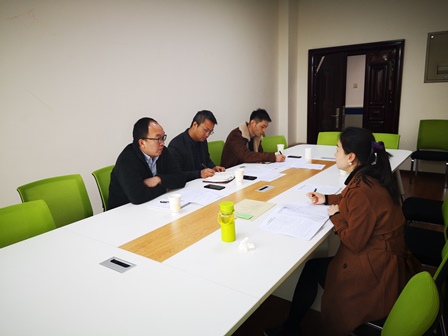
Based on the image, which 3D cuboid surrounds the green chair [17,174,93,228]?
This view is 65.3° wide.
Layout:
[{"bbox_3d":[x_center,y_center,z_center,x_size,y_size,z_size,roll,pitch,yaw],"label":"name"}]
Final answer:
[{"bbox_3d":[-0.983,0.544,2.375,0.580,0.900,0.490,7,15,35],"label":"green chair"}]

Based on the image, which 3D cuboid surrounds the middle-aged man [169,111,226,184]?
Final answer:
[{"bbox_3d":[-0.162,0.134,3.150,0.740,1.286,0.540,7,15,36],"label":"middle-aged man"}]

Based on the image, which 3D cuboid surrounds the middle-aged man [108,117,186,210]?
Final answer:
[{"bbox_3d":[-0.559,0.269,2.620,0.740,1.284,0.580,7,15,36],"label":"middle-aged man"}]

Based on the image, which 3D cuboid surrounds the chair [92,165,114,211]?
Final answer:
[{"bbox_3d":[-0.645,0.456,2.719,0.580,0.900,0.490,8,16,39],"label":"chair"}]

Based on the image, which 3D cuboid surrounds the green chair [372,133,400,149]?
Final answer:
[{"bbox_3d":[1.700,0.081,4.019,0.490,0.900,0.580,7,15,35],"label":"green chair"}]

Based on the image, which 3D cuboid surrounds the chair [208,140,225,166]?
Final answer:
[{"bbox_3d":[0.068,0.185,3.815,0.540,0.880,0.480,7,15,36],"label":"chair"}]

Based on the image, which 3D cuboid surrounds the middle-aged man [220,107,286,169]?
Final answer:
[{"bbox_3d":[0.298,0.018,3.687,0.780,1.244,0.550,7,15,36],"label":"middle-aged man"}]

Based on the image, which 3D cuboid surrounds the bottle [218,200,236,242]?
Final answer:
[{"bbox_3d":[0.022,0.253,1.647,0.074,0.191,0.074,7,15,36],"label":"bottle"}]

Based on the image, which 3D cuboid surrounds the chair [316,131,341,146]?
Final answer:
[{"bbox_3d":[1.297,0.040,4.278,0.490,0.900,0.580,7,15,35],"label":"chair"}]

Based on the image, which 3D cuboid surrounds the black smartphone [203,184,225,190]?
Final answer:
[{"bbox_3d":[-0.074,0.139,2.599,0.158,0.009,0.075,7,15,36],"label":"black smartphone"}]

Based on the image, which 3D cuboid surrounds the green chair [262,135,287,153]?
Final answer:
[{"bbox_3d":[0.640,0.103,4.105,0.490,0.900,0.580,-7,13,-22],"label":"green chair"}]

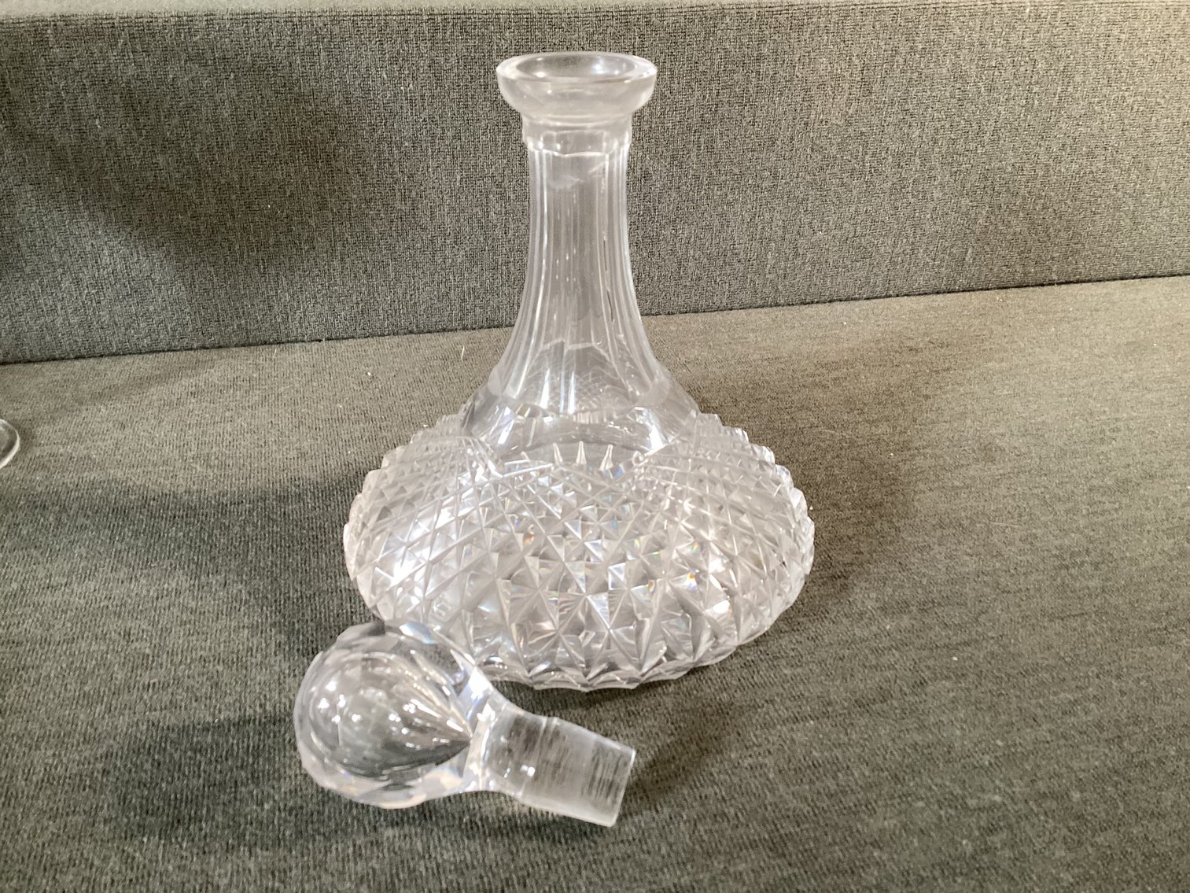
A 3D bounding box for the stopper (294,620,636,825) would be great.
[{"bbox_3d":[-0.040,0.086,0.320,0.102,0.055,0.055,17,32,3],"label":"stopper"}]

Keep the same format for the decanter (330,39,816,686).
[{"bbox_3d":[-0.006,-0.038,0.388,0.185,0.191,0.185,0,31,0],"label":"decanter"}]

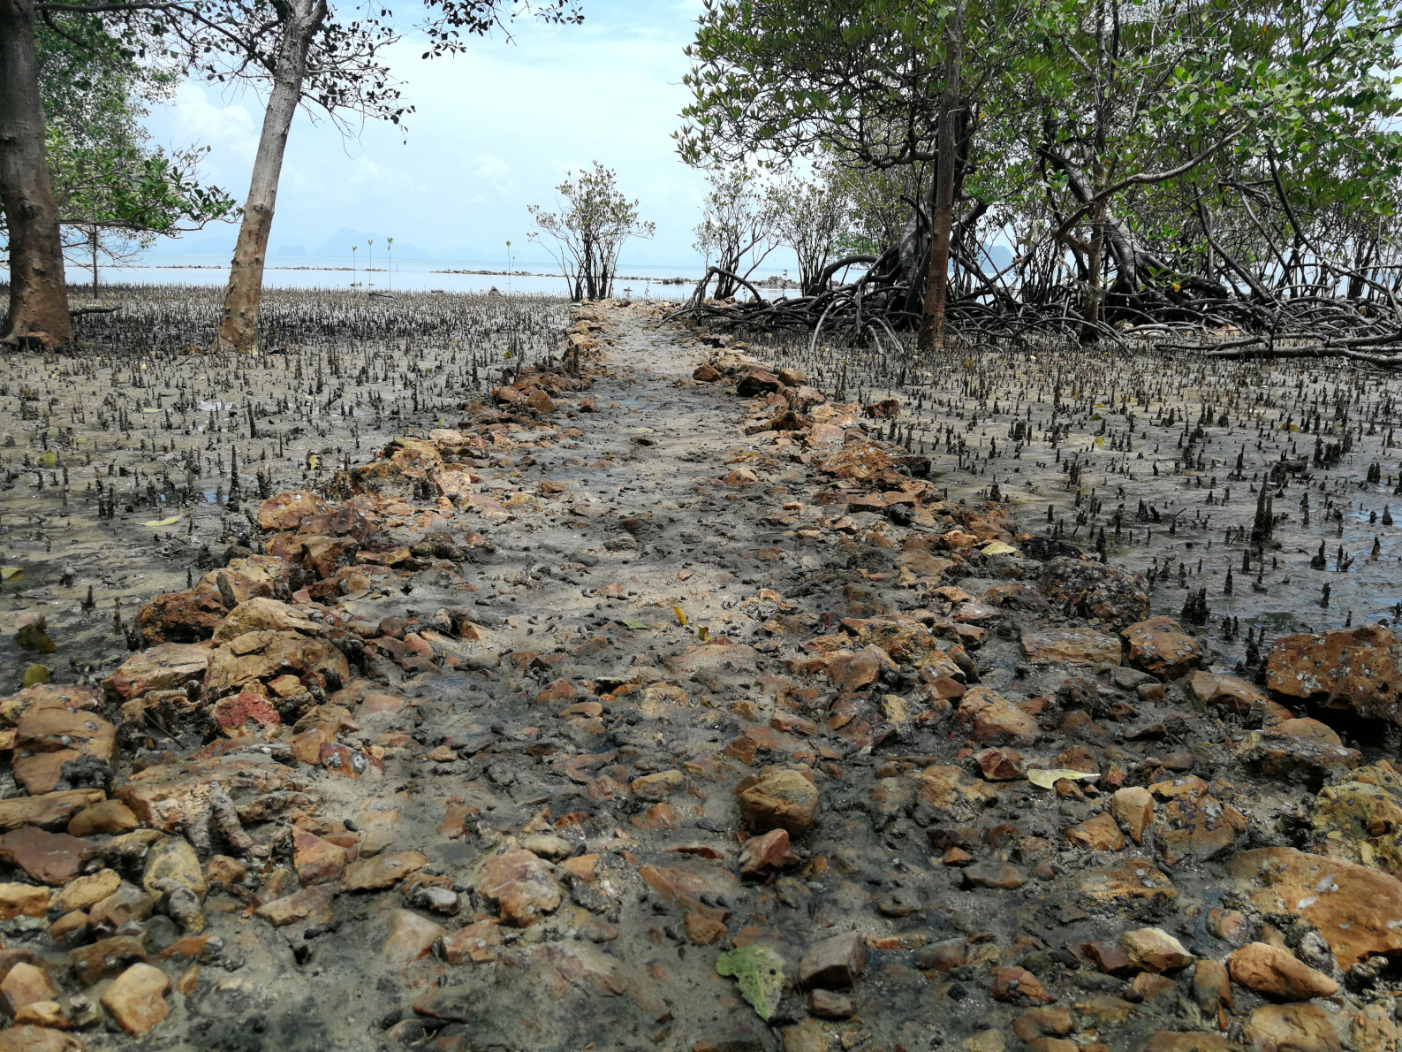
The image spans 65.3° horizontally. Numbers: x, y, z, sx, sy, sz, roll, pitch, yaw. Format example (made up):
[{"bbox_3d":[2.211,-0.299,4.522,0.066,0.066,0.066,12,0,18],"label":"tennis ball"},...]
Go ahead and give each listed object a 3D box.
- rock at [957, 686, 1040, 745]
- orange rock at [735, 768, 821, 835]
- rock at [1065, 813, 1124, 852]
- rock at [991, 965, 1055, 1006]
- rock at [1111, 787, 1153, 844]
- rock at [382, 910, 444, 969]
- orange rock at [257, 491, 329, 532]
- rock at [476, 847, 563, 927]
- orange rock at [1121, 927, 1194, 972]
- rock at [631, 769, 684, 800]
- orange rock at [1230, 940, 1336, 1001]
[{"bbox_3d":[0.553,0.353,2.037,0.148,0.093,0.096,6,14,19],"label":"rock"},{"bbox_3d":[0.132,0.480,1.911,0.146,0.091,0.112,2,13,5],"label":"orange rock"},{"bbox_3d":[0.599,0.467,1.667,0.082,0.045,0.057,4,14,10],"label":"rock"},{"bbox_3d":[0.387,0.553,1.318,0.073,0.031,0.047,4,14,10],"label":"rock"},{"bbox_3d":[0.747,0.501,1.895,0.064,0.088,0.076,7,14,23],"label":"rock"},{"bbox_3d":[-0.357,0.513,1.357,0.074,0.058,0.059,-4,14,-19],"label":"rock"},{"bbox_3d":[-1.463,-0.052,3.912,0.233,0.128,0.181,-4,14,-20],"label":"orange rock"},{"bbox_3d":[-0.279,0.551,1.677,0.130,0.081,0.140,-1,14,-10],"label":"rock"},{"bbox_3d":[0.578,0.537,1.387,0.084,0.038,0.050,4,14,12],"label":"orange rock"},{"bbox_3d":[-0.070,0.423,1.793,0.087,0.042,0.052,-1,14,-10],"label":"rock"},{"bbox_3d":[0.715,0.546,1.345,0.119,0.046,0.060,5,14,16],"label":"orange rock"}]

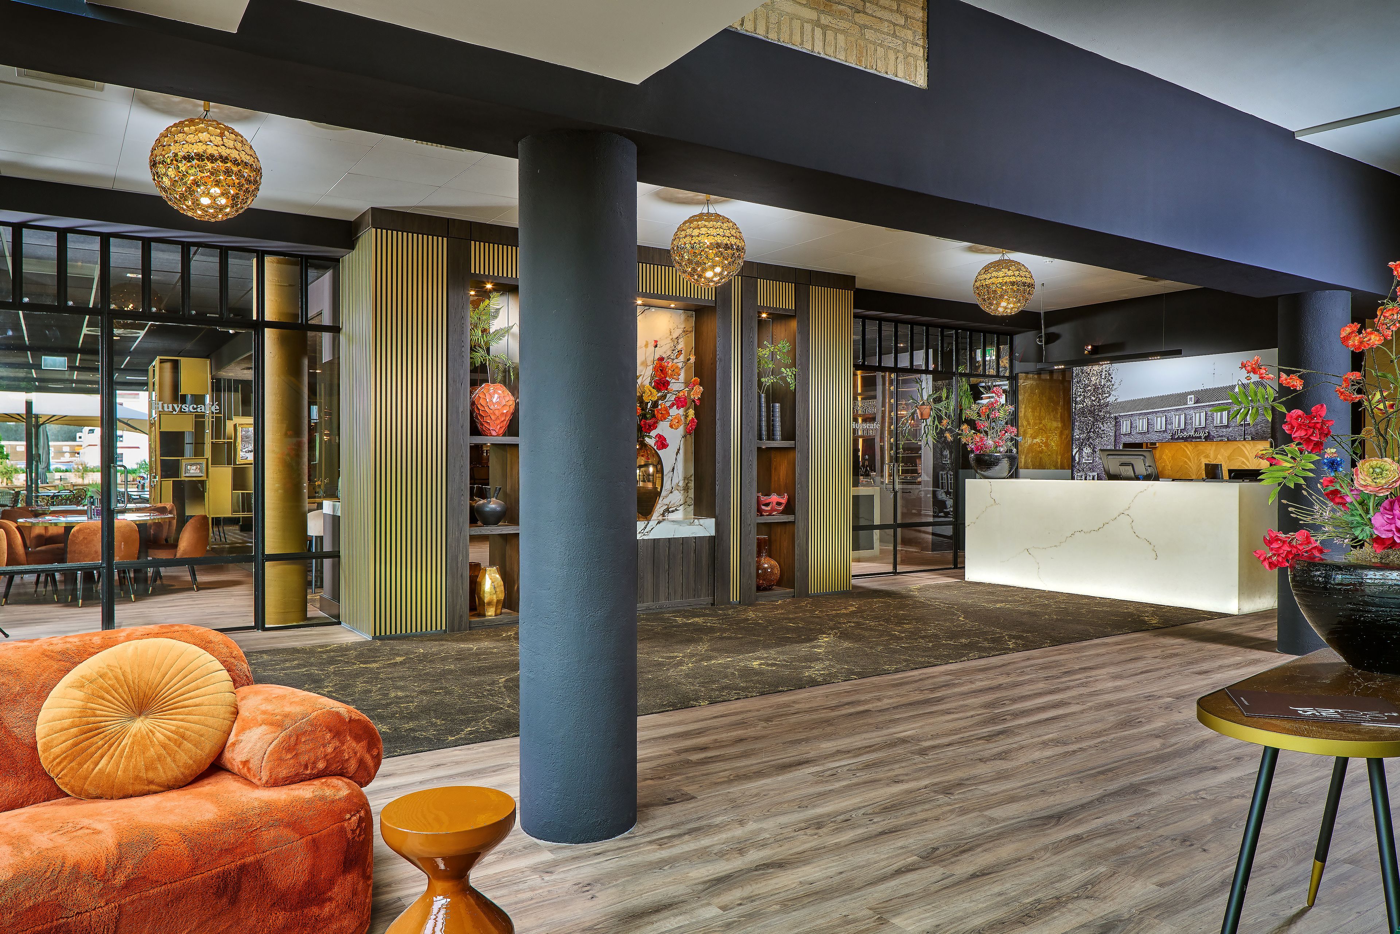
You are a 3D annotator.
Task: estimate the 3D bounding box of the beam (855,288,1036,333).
[{"bbox_3d":[2.671,-1.773,10.671,3.208,0.218,0.359,0,0,-33],"label":"beam"}]

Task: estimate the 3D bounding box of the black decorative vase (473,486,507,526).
[{"bbox_3d":[-1.675,0.315,7.482,0.255,0.310,0.250,0,0,-32],"label":"black decorative vase"}]

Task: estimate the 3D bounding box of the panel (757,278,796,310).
[{"bbox_3d":[0.695,-1.602,8.700,0.453,0.242,0.050,0,0,-33],"label":"panel"}]

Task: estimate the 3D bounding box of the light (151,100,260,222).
[{"bbox_3d":[-2.485,-1.546,4.697,0.504,0.612,0.504,0,0,-33],"label":"light"}]

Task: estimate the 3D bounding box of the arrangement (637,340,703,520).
[{"bbox_3d":[-0.481,-0.320,8.171,0.980,1.570,0.520,0,0,-32],"label":"arrangement"}]

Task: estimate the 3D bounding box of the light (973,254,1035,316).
[{"bbox_3d":[2.597,-1.564,7.964,0.500,0.576,0.500,0,0,-33],"label":"light"}]

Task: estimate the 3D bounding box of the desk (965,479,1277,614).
[{"bbox_3d":[4.087,0.698,9.330,0.800,1.117,2.880,0,0,-34],"label":"desk"}]

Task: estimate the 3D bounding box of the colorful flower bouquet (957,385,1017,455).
[{"bbox_3d":[3.186,-0.522,10.356,0.580,0.770,0.620,0,0,0],"label":"colorful flower bouquet"}]

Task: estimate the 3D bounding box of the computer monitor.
[{"bbox_3d":[4.182,-0.011,9.080,0.200,0.330,0.540,0,0,-39],"label":"computer monitor"}]

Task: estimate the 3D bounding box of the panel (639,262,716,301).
[{"bbox_3d":[-0.439,-1.621,8.067,1.340,0.250,0.040,0,0,-32],"label":"panel"}]

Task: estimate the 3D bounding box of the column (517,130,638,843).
[{"bbox_3d":[-0.433,0.069,3.337,0.416,2.384,0.416,0,0,0],"label":"column"}]

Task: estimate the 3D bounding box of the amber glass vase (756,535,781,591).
[{"bbox_3d":[0.593,0.913,8.915,0.345,0.525,0.345,0,0,0],"label":"amber glass vase"}]

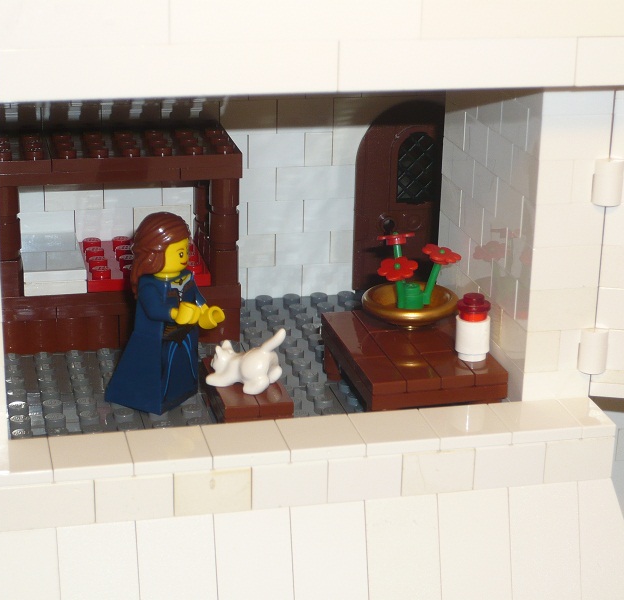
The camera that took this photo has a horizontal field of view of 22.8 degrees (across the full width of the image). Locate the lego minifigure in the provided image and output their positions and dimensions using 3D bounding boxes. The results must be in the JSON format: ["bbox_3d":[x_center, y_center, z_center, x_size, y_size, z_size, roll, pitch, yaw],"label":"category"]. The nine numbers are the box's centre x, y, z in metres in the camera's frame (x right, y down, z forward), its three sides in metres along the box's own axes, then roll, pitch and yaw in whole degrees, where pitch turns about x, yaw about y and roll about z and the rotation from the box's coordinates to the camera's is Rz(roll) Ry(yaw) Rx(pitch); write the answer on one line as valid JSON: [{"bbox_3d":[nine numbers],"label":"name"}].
[{"bbox_3d":[-0.033,0.002,0.361,0.026,0.046,0.024,12,22,27],"label":"lego minifigure"}]

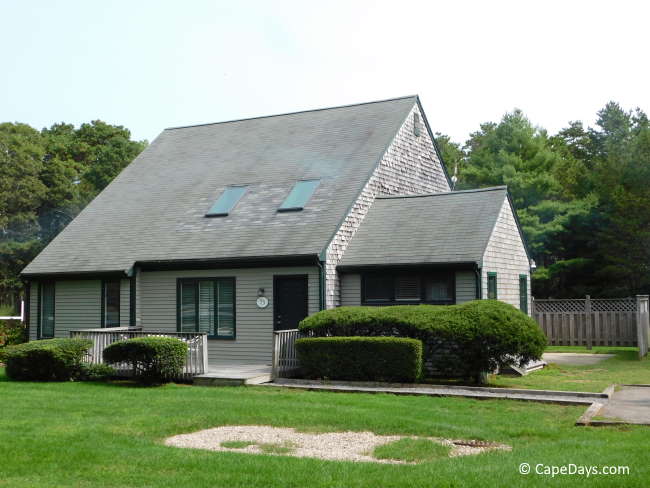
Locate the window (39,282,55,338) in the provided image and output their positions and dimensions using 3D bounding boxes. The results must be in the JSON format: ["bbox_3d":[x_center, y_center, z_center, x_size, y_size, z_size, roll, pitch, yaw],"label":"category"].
[{"bbox_3d":[-8.156,1.951,24.758,0.720,1.655,0.100,-3,-5,29],"label":"window"}]

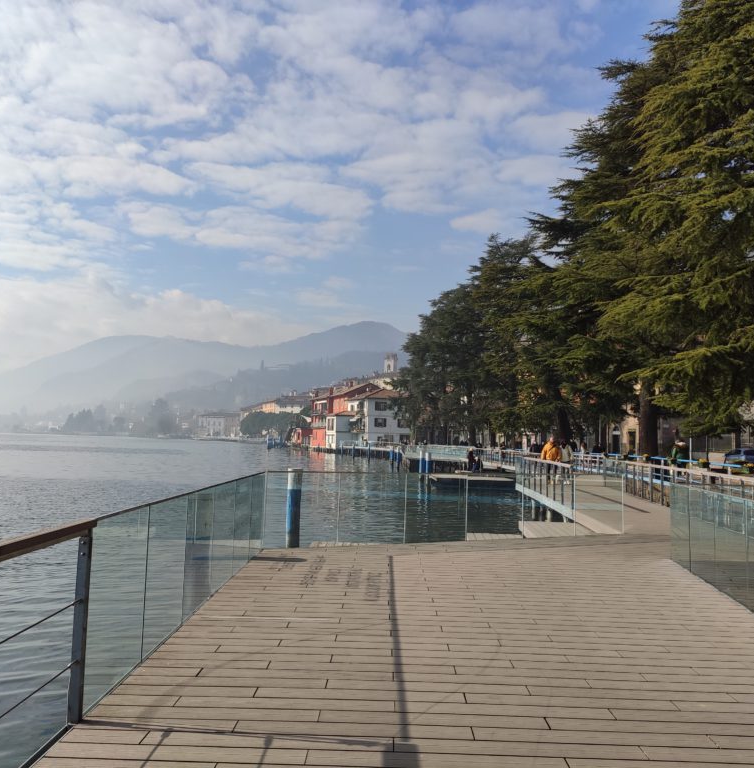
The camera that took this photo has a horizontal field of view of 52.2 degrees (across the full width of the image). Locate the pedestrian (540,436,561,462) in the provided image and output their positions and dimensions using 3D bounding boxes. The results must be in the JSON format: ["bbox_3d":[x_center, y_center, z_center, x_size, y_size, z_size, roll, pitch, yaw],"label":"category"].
[{"bbox_3d":[6.278,2.723,27.700,0.660,1.780,0.420,1,-4,5],"label":"pedestrian"}]

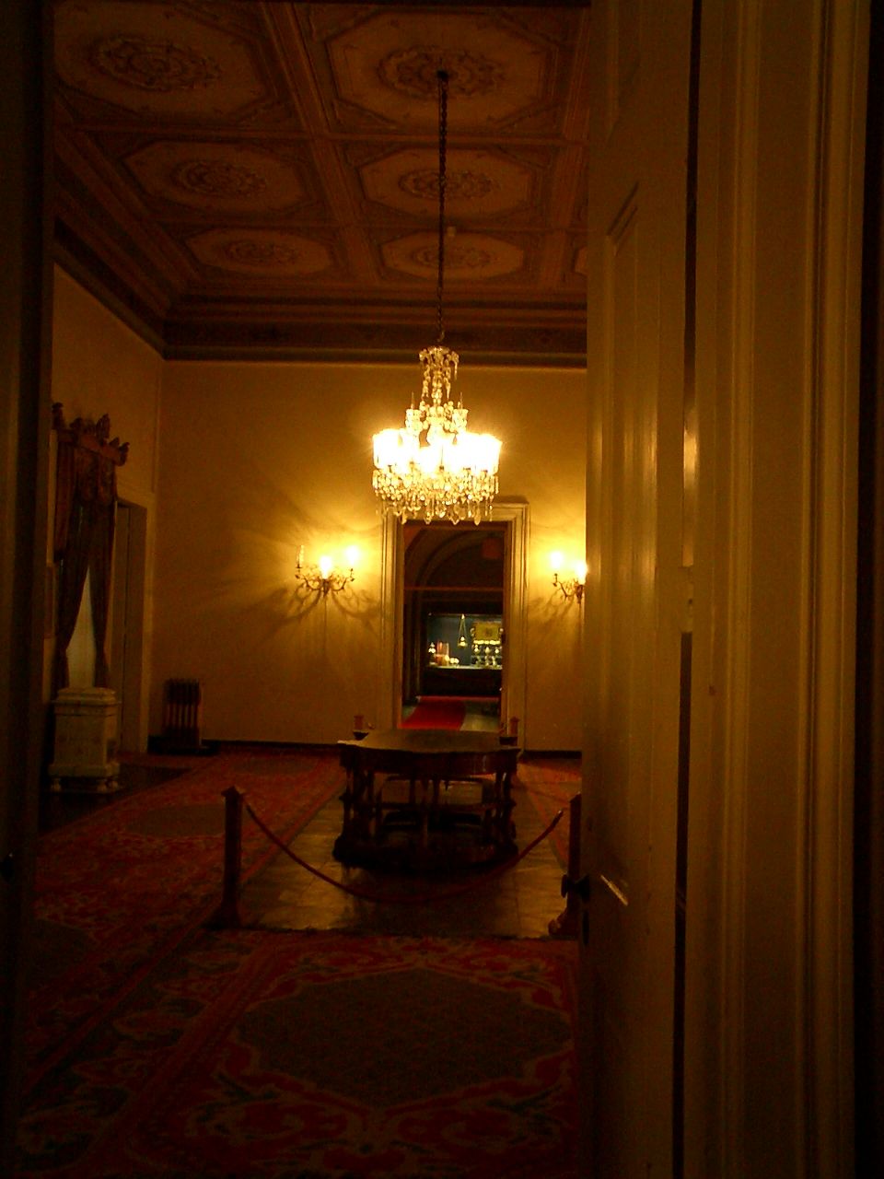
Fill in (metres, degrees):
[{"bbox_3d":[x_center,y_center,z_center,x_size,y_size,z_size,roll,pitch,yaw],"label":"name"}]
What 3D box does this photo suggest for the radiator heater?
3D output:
[{"bbox_3d":[-3.322,1.610,16.097,0.521,0.924,0.250,1,-2,2],"label":"radiator heater"}]

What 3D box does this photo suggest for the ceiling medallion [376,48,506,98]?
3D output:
[{"bbox_3d":[-0.004,-4.061,10.003,0.960,0.070,0.960,1,-2,2],"label":"ceiling medallion"}]

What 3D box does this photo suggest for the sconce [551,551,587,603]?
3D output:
[{"bbox_3d":[1.765,-0.159,16.051,0.748,0.658,0.380,1,-2,2],"label":"sconce"}]

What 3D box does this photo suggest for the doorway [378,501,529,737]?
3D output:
[{"bbox_3d":[0.150,0.509,16.301,1.871,3.292,0.300,1,-2,2],"label":"doorway"}]

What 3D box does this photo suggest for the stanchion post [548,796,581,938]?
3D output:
[{"bbox_3d":[0.706,1.463,6.768,0.210,0.742,0.210,1,-2,2],"label":"stanchion post"}]

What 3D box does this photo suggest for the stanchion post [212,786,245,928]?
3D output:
[{"bbox_3d":[-1.128,1.429,6.805,0.210,0.731,0.210,1,-2,2],"label":"stanchion post"}]

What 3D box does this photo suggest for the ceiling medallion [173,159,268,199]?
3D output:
[{"bbox_3d":[-2.189,-4.023,12.447,0.960,0.070,0.960,1,-2,2],"label":"ceiling medallion"}]

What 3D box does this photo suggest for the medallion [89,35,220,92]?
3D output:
[{"bbox_3d":[-2.270,-4.113,9.936,0.960,0.070,0.960,1,-2,2],"label":"medallion"}]

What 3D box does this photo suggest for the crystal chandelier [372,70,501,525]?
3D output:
[{"bbox_3d":[-0.017,-2.297,9.924,0.997,3.591,0.997,1,-2,2],"label":"crystal chandelier"}]

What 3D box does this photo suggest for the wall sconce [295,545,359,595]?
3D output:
[{"bbox_3d":[-1.483,-0.242,16.162,0.806,0.638,0.380,1,-2,2],"label":"wall sconce"}]

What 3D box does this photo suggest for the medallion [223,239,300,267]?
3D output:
[{"bbox_3d":[-2.128,-3.937,14.888,0.960,0.070,0.960,1,-2,2],"label":"medallion"}]

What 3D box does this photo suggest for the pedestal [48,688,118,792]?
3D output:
[{"bbox_3d":[-3.434,1.435,12.198,0.565,0.996,0.460,1,-2,2],"label":"pedestal"}]

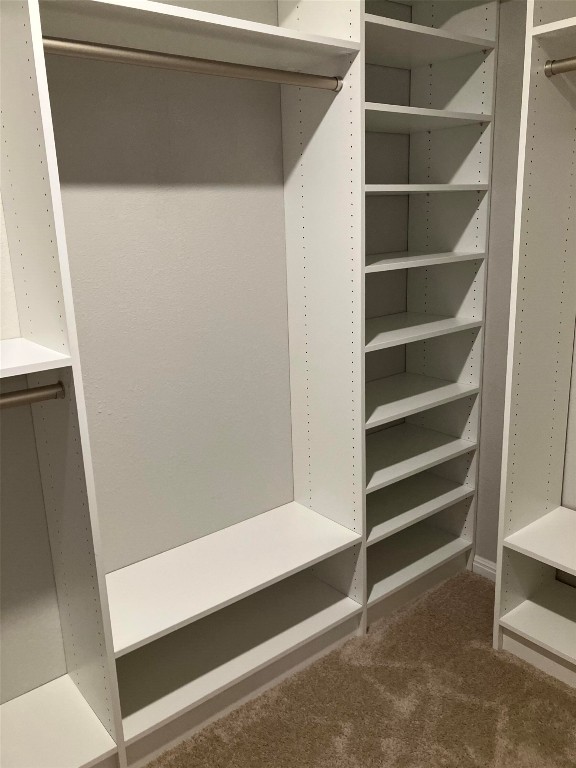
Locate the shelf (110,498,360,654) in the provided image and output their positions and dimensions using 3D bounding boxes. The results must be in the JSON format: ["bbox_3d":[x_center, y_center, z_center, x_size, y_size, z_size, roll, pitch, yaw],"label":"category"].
[{"bbox_3d":[-0.204,0.567,1.950,0.879,0.020,0.356,-13,18,-37],"label":"shelf"}]

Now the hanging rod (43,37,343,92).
[{"bbox_3d":[-0.195,-0.786,1.539,0.874,0.034,0.034,-14,19,-37],"label":"hanging rod"}]

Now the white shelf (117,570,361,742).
[{"bbox_3d":[-0.195,0.827,2.016,0.879,0.020,0.356,-13,18,-37],"label":"white shelf"}]

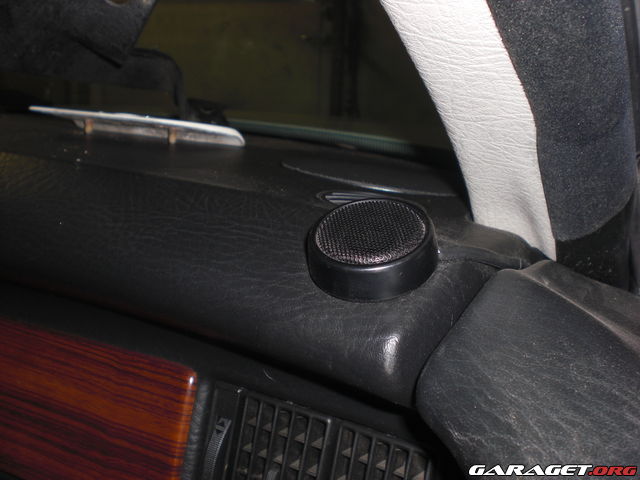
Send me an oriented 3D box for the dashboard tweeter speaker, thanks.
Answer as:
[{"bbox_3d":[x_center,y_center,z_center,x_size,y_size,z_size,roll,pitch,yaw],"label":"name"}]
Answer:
[{"bbox_3d":[0.025,0.002,0.346,0.065,0.018,0.065,-9,36,0],"label":"dashboard tweeter speaker"}]

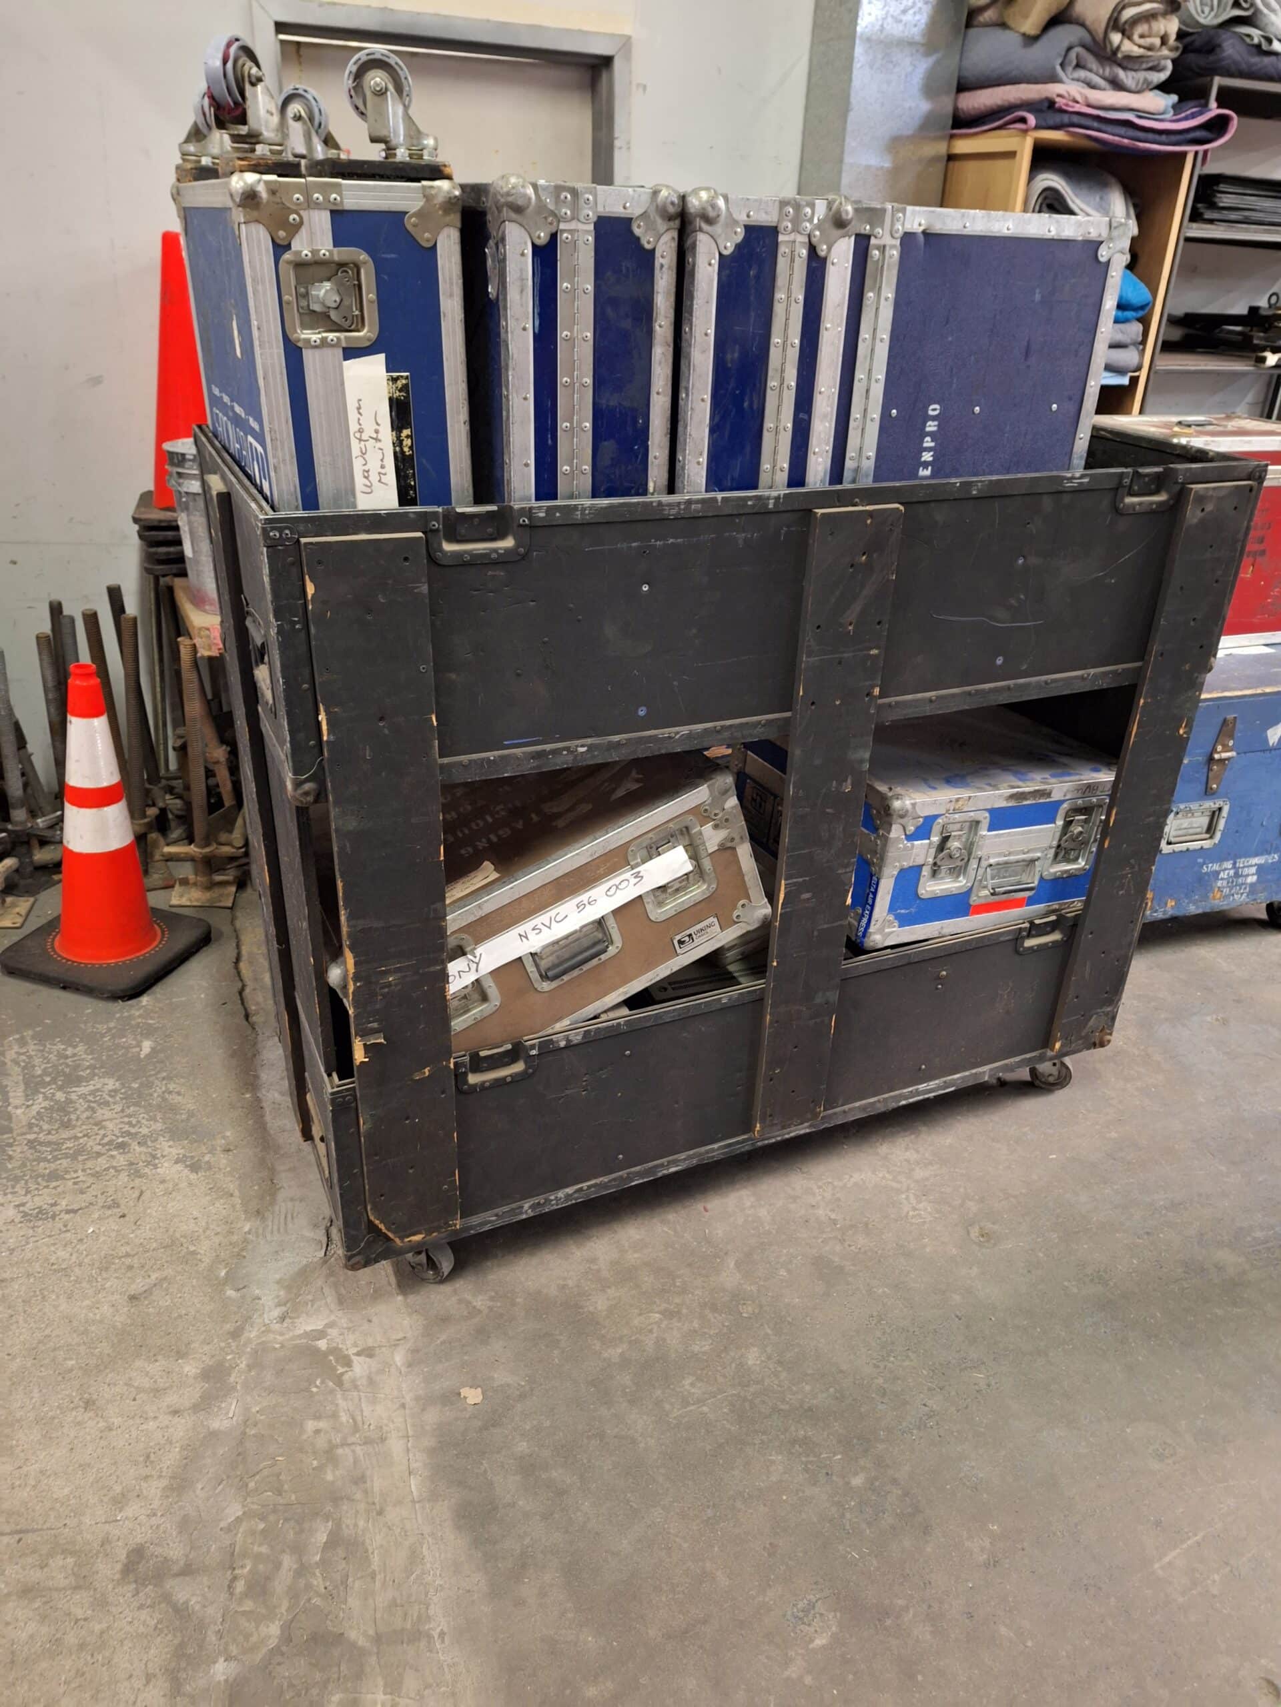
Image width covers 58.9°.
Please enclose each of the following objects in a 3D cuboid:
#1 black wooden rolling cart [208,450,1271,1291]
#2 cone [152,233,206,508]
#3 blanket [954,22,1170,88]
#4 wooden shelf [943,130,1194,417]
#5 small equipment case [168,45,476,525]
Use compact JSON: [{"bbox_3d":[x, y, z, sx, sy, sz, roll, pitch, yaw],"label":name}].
[{"bbox_3d":[0.131,-0.073,2.081,1.580,1.290,0.735,-10,30,-22],"label":"black wooden rolling cart"},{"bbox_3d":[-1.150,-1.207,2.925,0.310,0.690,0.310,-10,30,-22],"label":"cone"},{"bbox_3d":[1.264,-2.394,3.451,0.440,0.170,0.500,-10,30,-22],"label":"blanket"},{"bbox_3d":[1.286,-1.377,3.980,0.680,1.880,0.430,-10,30,-22],"label":"wooden shelf"},{"bbox_3d":[-0.420,-0.584,1.502,0.230,0.760,0.600,-10,30,-22],"label":"small equipment case"}]

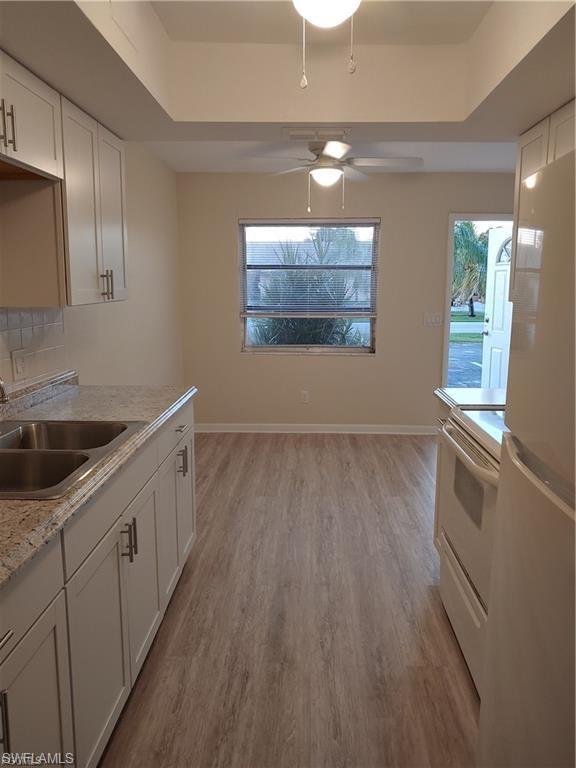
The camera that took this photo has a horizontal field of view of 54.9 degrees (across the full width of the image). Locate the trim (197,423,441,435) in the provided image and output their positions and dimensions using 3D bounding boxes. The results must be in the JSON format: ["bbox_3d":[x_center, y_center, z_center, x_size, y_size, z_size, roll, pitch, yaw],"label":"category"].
[{"bbox_3d":[0.237,0.433,5.377,2.445,0.100,0.020,1,10,2],"label":"trim"}]

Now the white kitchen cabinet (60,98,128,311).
[{"bbox_3d":[-0.951,-0.724,2.355,0.315,0.748,0.675,1,10,2],"label":"white kitchen cabinet"}]

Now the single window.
[{"bbox_3d":[0.197,-0.895,5.170,1.285,1.230,0.100,1,10,2],"label":"single window"}]

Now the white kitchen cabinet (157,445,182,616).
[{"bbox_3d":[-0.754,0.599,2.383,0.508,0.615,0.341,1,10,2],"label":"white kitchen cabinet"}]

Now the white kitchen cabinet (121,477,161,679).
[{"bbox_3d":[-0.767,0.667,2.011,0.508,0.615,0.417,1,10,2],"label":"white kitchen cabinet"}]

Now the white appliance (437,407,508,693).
[{"bbox_3d":[0.982,0.620,2.043,0.660,0.950,0.760,1,10,2],"label":"white appliance"}]

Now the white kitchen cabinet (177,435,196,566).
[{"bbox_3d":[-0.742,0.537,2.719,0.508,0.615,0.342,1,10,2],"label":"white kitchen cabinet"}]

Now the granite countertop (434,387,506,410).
[{"bbox_3d":[1.047,0.084,2.608,0.610,0.040,0.430,1,10,2],"label":"granite countertop"}]

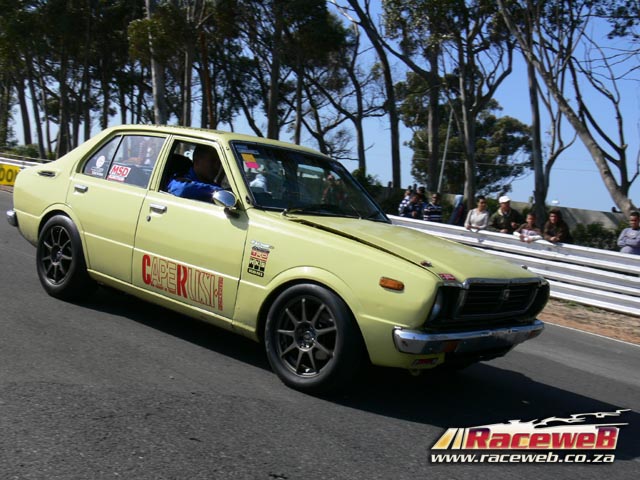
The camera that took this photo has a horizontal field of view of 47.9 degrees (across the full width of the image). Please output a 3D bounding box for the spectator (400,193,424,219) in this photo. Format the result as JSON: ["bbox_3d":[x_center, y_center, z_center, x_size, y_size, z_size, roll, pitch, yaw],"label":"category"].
[{"bbox_3d":[1.991,-0.248,16.356,0.500,1.650,0.380,11,4,26],"label":"spectator"}]

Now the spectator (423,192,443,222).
[{"bbox_3d":[2.447,-0.216,16.257,0.500,1.680,0.350,10,4,23],"label":"spectator"}]

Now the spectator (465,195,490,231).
[{"bbox_3d":[2.826,-0.020,13.256,0.470,1.630,0.420,11,5,33],"label":"spectator"}]

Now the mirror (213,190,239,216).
[{"bbox_3d":[-0.543,-0.210,4.147,0.095,0.130,0.140,13,6,43],"label":"mirror"}]

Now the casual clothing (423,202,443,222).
[{"bbox_3d":[2.478,-0.506,16.223,0.500,0.660,0.300,10,4,23],"label":"casual clothing"}]

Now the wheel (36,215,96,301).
[{"bbox_3d":[-1.854,0.119,5.326,0.561,0.561,0.190,12,5,37],"label":"wheel"}]

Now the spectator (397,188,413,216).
[{"bbox_3d":[1.902,-0.395,17.357,0.500,1.680,0.350,11,5,29],"label":"spectator"}]

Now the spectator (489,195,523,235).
[{"bbox_3d":[3.228,0.034,12.958,0.570,1.700,0.450,11,5,29],"label":"spectator"}]

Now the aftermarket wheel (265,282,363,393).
[{"bbox_3d":[-0.009,0.515,3.881,0.561,0.561,0.190,13,5,42],"label":"aftermarket wheel"}]

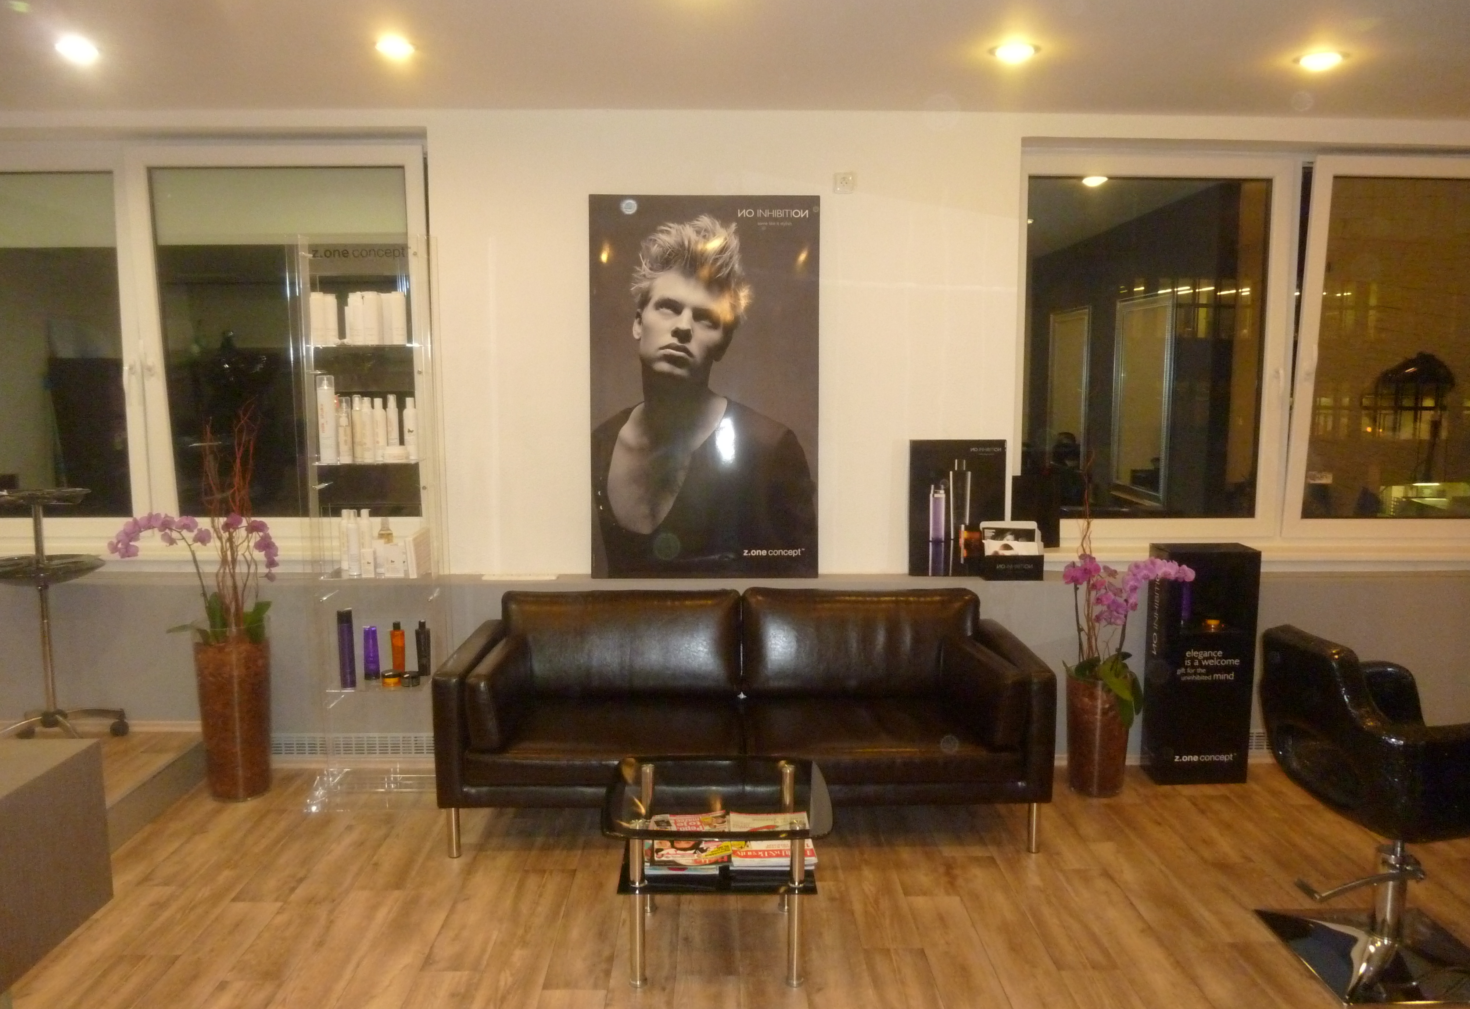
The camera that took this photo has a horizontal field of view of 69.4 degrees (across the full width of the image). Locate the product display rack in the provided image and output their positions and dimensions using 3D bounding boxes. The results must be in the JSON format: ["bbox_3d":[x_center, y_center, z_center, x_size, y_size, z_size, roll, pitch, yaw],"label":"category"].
[{"bbox_3d":[-1.338,0.085,3.960,0.535,2.070,0.340,0,7,-1],"label":"product display rack"}]

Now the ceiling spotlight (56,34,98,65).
[{"bbox_3d":[-2.081,-1.430,3.367,0.130,0.050,0.130,0,7,-1],"label":"ceiling spotlight"}]

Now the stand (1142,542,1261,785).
[{"bbox_3d":[1.824,0.624,4.194,0.345,0.930,0.190,0,7,-1],"label":"stand"}]

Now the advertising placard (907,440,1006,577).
[{"bbox_3d":[0.913,0.014,4.365,0.405,0.560,0.020,0,2,-1],"label":"advertising placard"}]

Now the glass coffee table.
[{"bbox_3d":[-0.049,1.024,2.969,0.600,0.455,0.520,0,7,-1],"label":"glass coffee table"}]

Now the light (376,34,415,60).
[{"bbox_3d":[-1.071,-1.432,3.361,0.125,0.050,0.125,0,7,-1],"label":"light"}]

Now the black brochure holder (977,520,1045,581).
[{"bbox_3d":[1.123,0.192,4.310,0.235,0.220,0.100,0,7,-1],"label":"black brochure holder"}]

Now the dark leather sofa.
[{"bbox_3d":[0.025,0.732,3.885,2.040,0.800,0.810,0,7,-1],"label":"dark leather sofa"}]

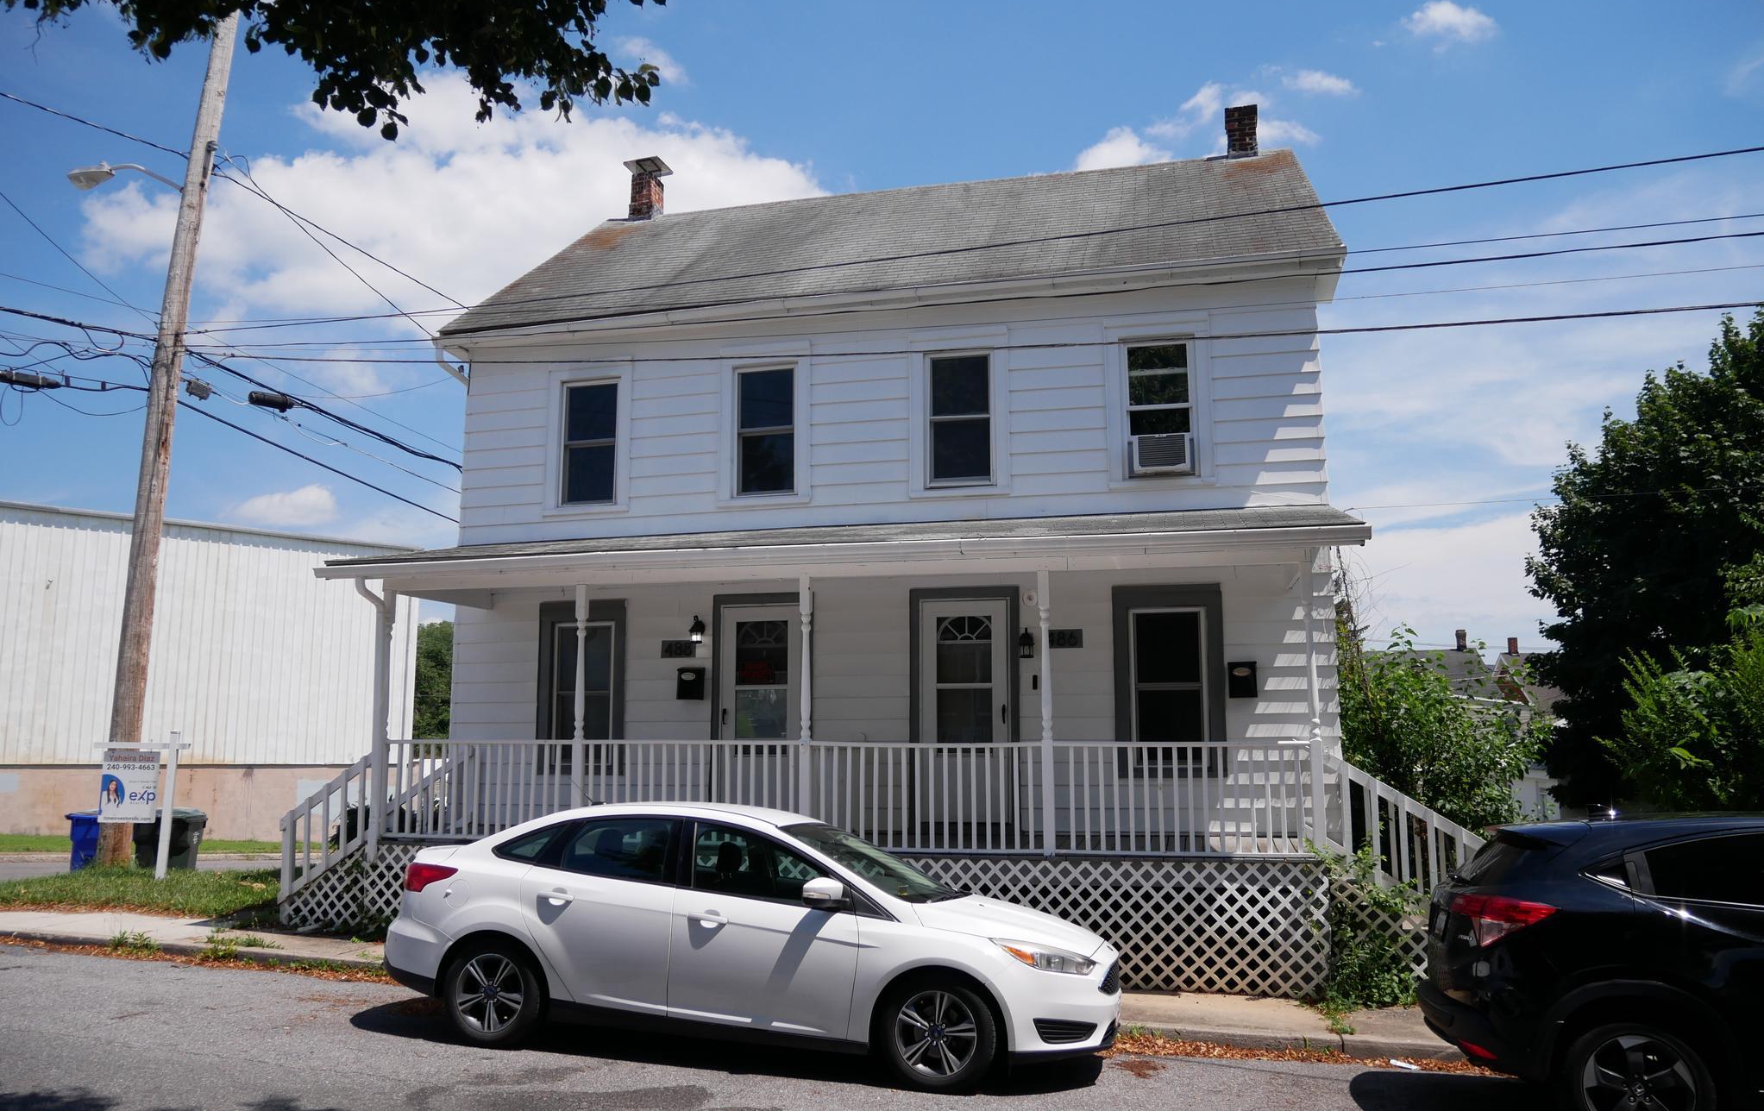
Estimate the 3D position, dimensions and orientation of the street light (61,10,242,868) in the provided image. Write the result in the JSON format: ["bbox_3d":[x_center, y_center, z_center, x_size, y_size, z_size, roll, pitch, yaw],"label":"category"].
[{"bbox_3d":[-9.180,-1.700,14.626,2.050,10.550,0.360,0,-7,14],"label":"street light"}]

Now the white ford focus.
[{"bbox_3d":[-0.827,2.283,7.707,4.530,1.475,1.860,-1,-9,14],"label":"white ford focus"}]

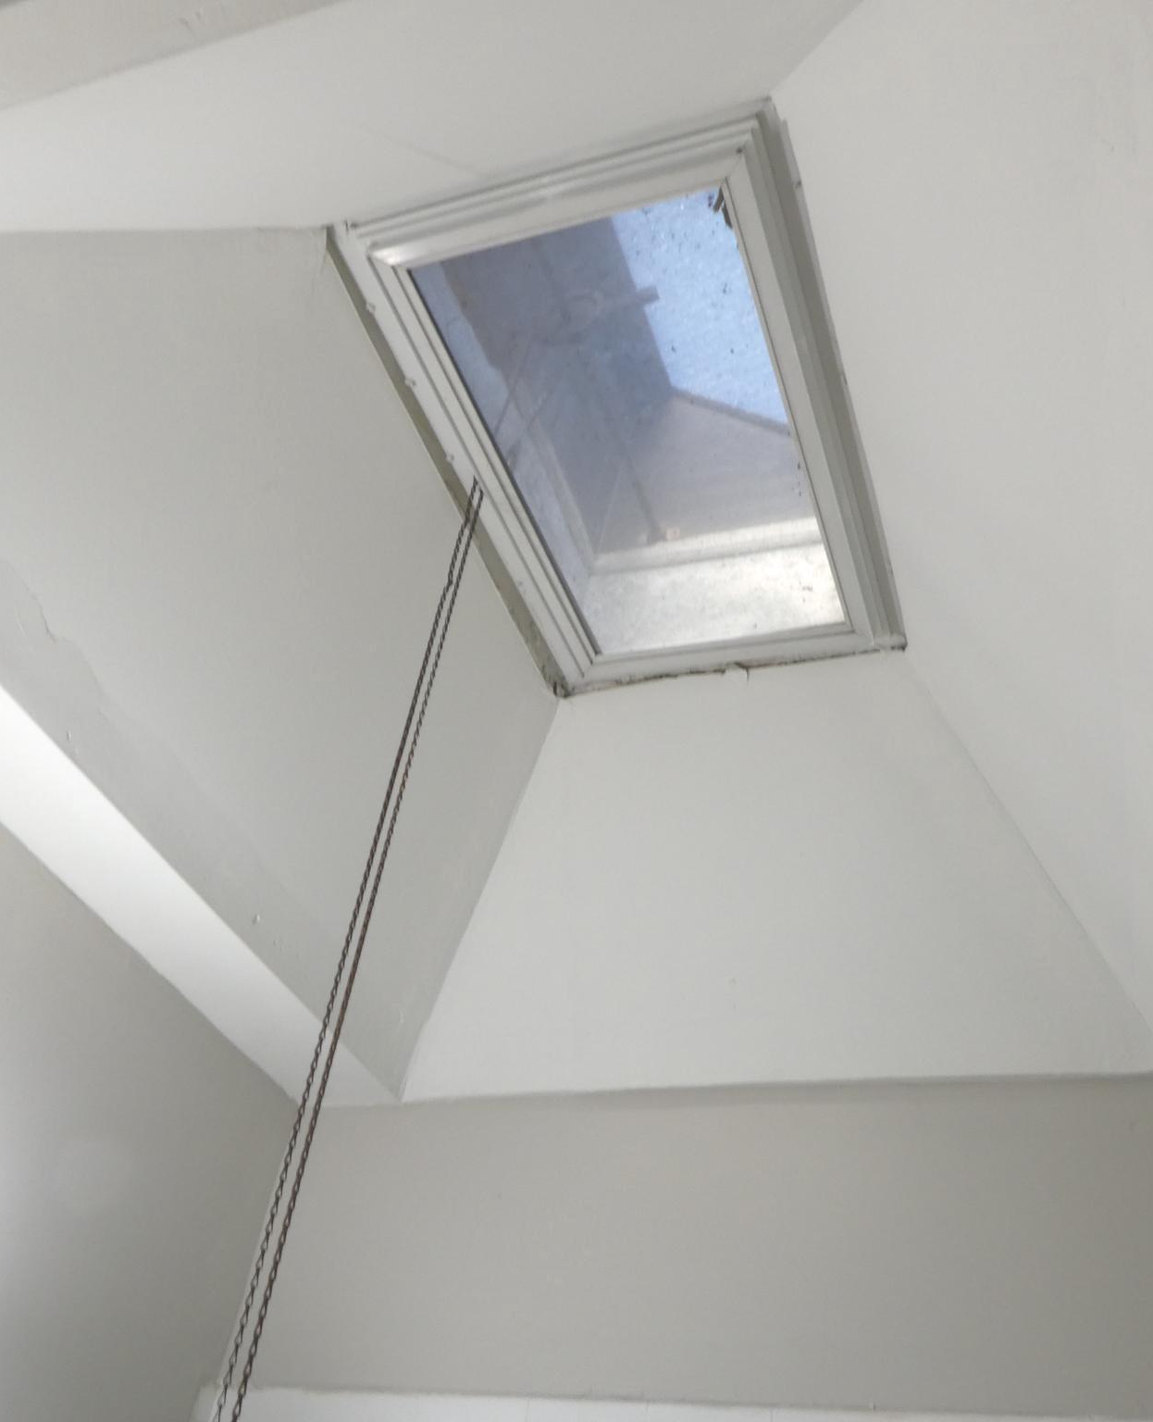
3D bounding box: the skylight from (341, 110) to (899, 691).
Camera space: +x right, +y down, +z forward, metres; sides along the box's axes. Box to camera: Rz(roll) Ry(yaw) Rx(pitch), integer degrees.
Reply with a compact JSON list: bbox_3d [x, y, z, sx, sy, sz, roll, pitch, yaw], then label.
[{"bbox_3d":[0.102,-0.345,1.794,0.533,0.070,0.860,-7,-42,19],"label":"skylight"}]

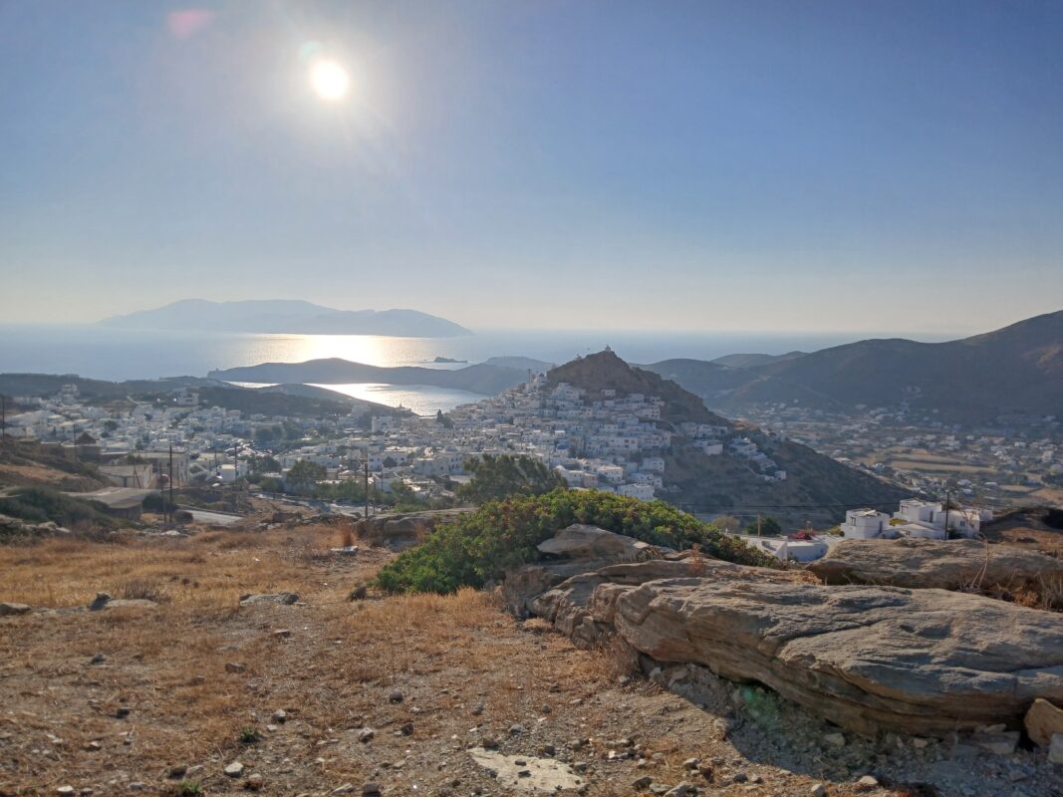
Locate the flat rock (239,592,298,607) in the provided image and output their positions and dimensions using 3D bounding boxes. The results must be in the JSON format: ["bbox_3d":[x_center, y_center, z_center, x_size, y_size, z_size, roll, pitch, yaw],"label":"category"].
[{"bbox_3d":[-2.142,1.635,6.500,0.440,0.075,0.230,0,5,-3],"label":"flat rock"}]

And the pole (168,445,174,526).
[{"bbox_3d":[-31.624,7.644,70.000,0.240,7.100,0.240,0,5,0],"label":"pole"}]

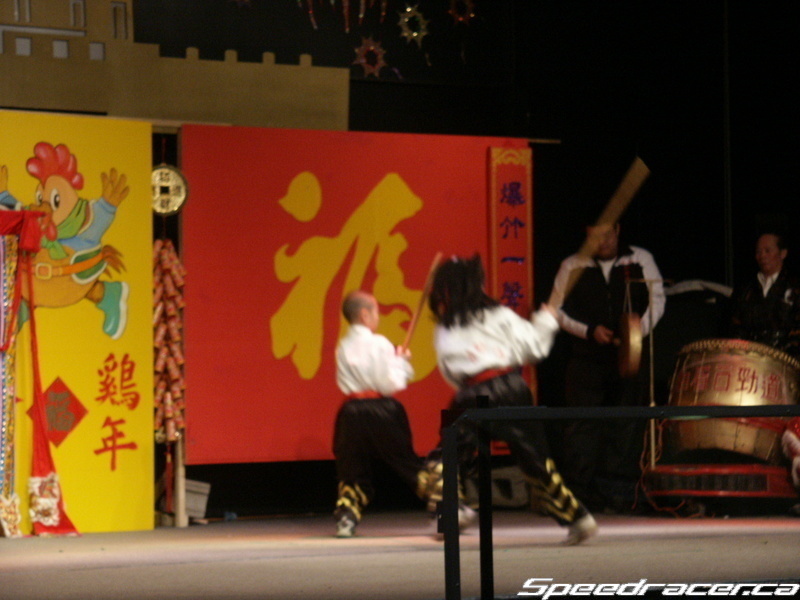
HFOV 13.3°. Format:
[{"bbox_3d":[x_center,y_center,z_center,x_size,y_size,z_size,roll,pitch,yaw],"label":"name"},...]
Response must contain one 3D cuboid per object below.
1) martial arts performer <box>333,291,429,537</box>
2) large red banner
[{"bbox_3d":[-0.070,0.593,18.000,0.450,1.290,0.550,-1,-1,45],"label":"martial arts performer"},{"bbox_3d":[-0.220,-0.030,19.500,2.480,1.860,0.060,0,-1,-38],"label":"large red banner"}]

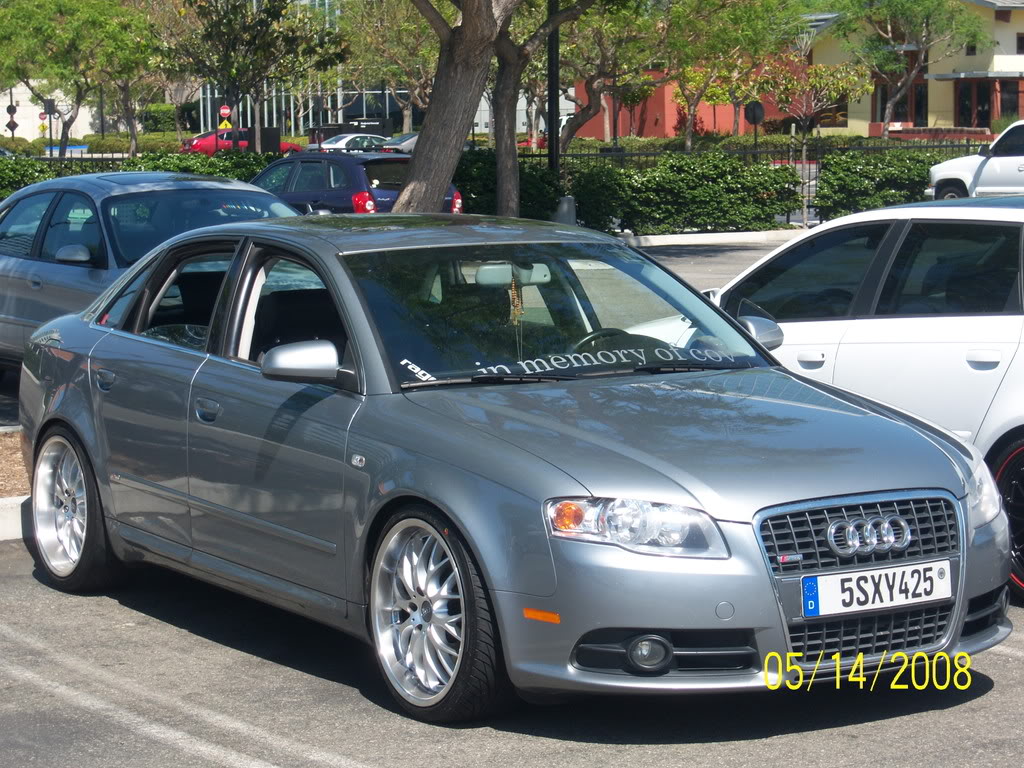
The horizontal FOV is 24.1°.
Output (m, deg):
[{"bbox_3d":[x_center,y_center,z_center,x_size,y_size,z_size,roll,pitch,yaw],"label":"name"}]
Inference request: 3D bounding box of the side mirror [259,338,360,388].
[{"bbox_3d":[-0.610,-0.063,7.180,0.250,0.145,0.140,-4,6,-32],"label":"side mirror"}]

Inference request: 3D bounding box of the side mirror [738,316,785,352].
[{"bbox_3d":[0.818,-0.161,8.118,0.250,0.145,0.140,-4,6,-32],"label":"side mirror"}]

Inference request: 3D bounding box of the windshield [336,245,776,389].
[{"bbox_3d":[0.128,-0.224,7.692,1.410,0.112,0.858,-3,37,-32],"label":"windshield"}]

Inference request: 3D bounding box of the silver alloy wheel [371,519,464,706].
[{"bbox_3d":[-0.177,0.630,6.720,0.210,0.525,0.525,-4,6,-32],"label":"silver alloy wheel"}]

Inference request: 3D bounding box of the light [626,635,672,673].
[{"bbox_3d":[0.358,0.702,6.240,0.108,0.100,0.065,-3,6,-32],"label":"light"}]

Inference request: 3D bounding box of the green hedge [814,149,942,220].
[{"bbox_3d":[6.779,-3.510,42.800,3.200,1.380,1.200,-4,7,-32],"label":"green hedge"}]

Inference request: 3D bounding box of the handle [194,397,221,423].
[{"bbox_3d":[-1.012,0.084,7.929,0.050,0.065,0.200,-3,6,-32],"label":"handle"}]

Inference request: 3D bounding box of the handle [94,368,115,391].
[{"bbox_3d":[-1.446,-0.018,8.514,0.045,0.070,0.170,-4,6,-32],"label":"handle"}]

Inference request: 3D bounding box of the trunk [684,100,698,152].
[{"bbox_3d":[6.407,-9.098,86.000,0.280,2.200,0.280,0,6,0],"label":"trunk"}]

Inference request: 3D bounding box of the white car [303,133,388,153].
[{"bbox_3d":[-5.548,-8.869,92.000,4.600,1.450,1.770,-2,6,-20],"label":"white car"}]

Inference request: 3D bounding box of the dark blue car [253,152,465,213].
[{"bbox_3d":[-2.460,-2.490,33.050,1.705,1.470,4.330,-4,7,-33],"label":"dark blue car"}]

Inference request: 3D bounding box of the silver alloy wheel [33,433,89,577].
[{"bbox_3d":[-1.590,0.451,8.952,0.210,0.525,0.525,-4,6,-32],"label":"silver alloy wheel"}]

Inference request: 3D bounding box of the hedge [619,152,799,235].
[{"bbox_3d":[3.264,-3.148,39.800,2.750,1.380,1.200,-3,6,-22],"label":"hedge"}]

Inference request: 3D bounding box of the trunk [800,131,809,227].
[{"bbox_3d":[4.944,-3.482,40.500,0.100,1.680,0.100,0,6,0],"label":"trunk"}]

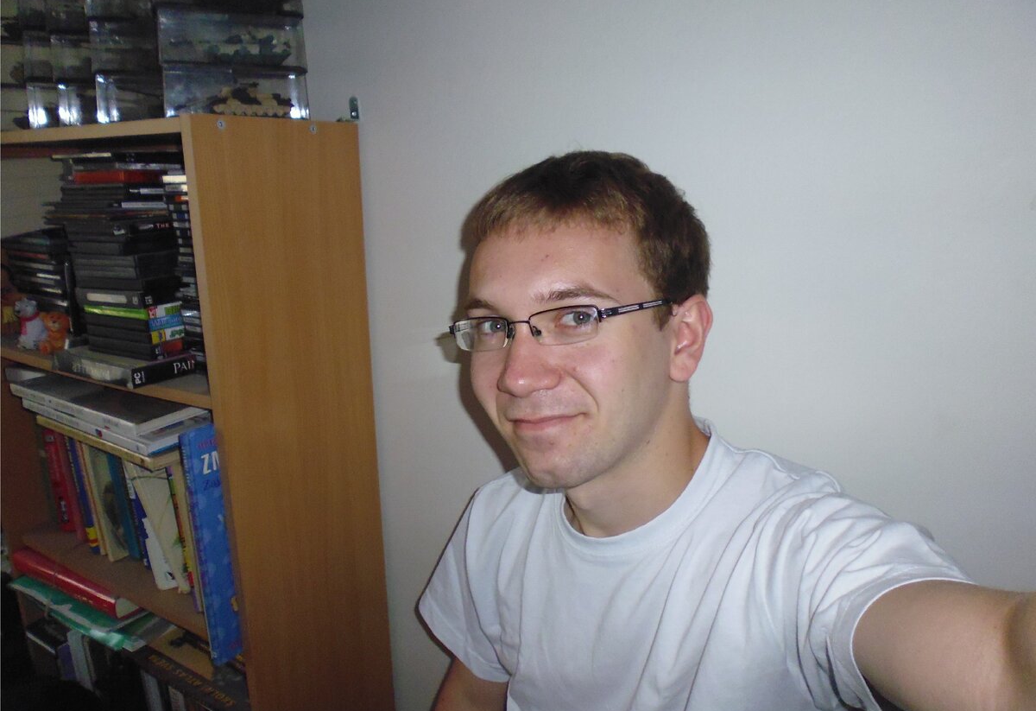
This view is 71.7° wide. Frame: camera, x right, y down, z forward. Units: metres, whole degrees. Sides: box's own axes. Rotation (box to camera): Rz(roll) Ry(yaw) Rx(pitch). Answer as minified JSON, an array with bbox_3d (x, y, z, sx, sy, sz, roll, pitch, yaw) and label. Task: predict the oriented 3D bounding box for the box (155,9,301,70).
[{"bbox_3d":[-0.343,-0.369,0.857,0.160,0.060,0.075,-8,16,-26],"label":"box"}]

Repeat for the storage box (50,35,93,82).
[{"bbox_3d":[-0.531,-0.395,0.969,0.160,0.059,0.075,-5,15,-16],"label":"storage box"}]

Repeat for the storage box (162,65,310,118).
[{"bbox_3d":[-0.343,-0.312,0.871,0.160,0.060,0.075,-8,16,-26],"label":"storage box"}]

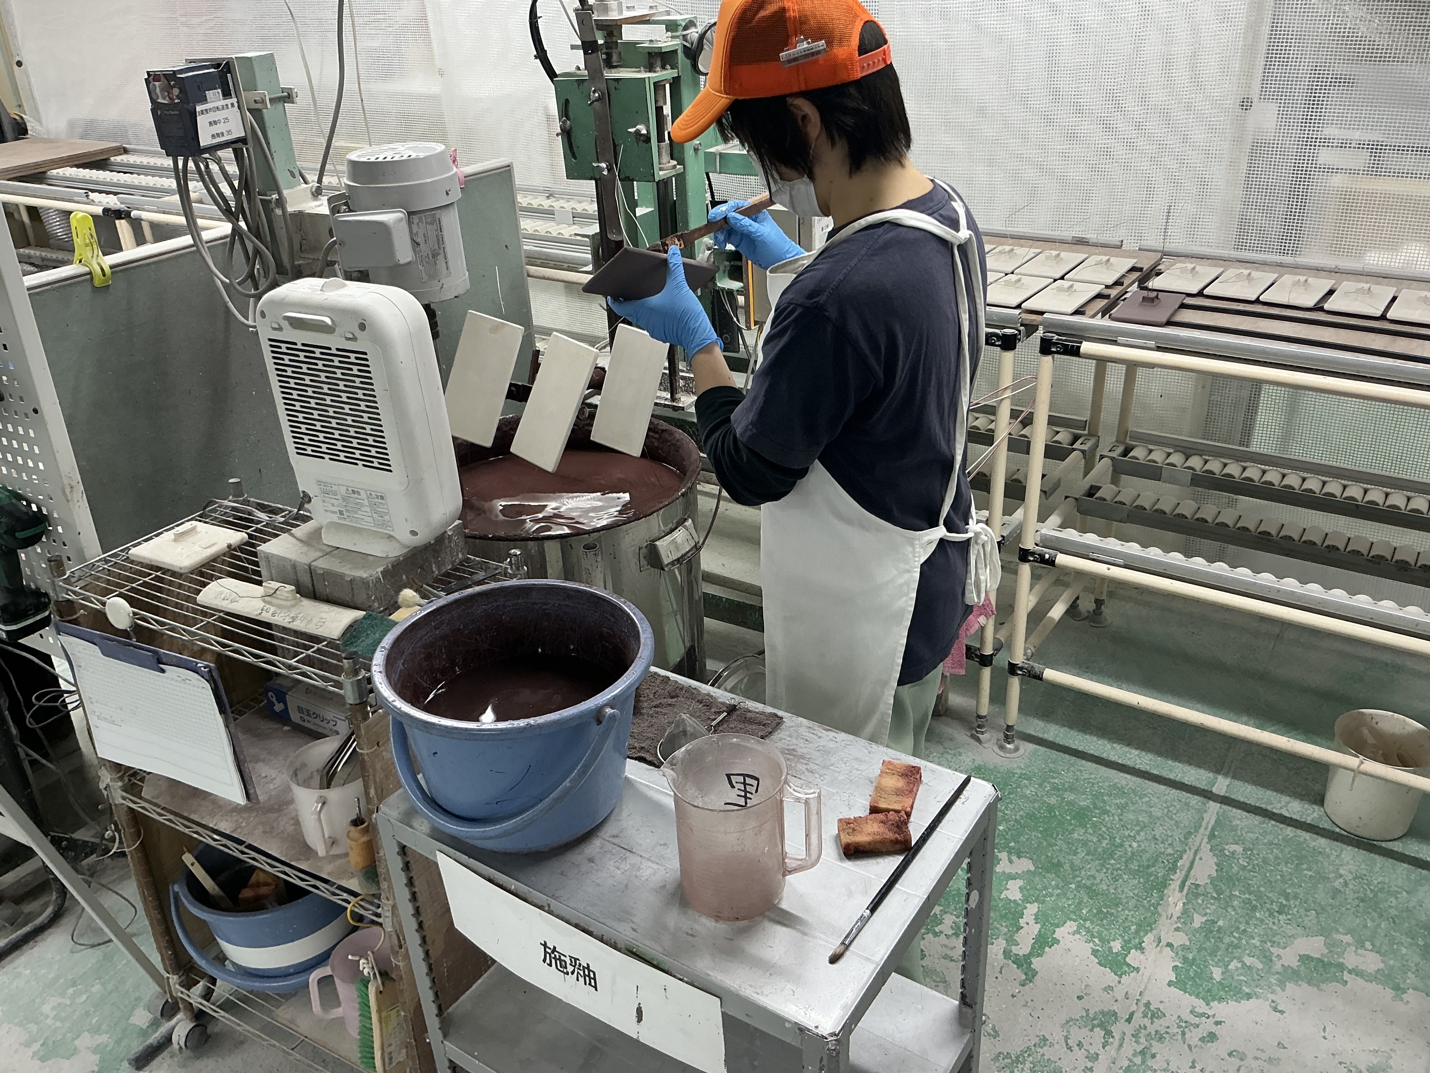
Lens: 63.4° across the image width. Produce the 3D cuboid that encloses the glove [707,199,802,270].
[{"bbox_3d":[0.059,-0.399,1.540,0.150,0.085,0.085,18,19,-25],"label":"glove"}]

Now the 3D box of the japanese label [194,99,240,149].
[{"bbox_3d":[-0.739,-0.620,1.730,0.004,0.054,0.092,7,29,18],"label":"japanese label"}]

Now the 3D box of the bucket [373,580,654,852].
[{"bbox_3d":[-0.218,0.209,1.315,0.308,0.198,0.303,-2,27,1],"label":"bucket"}]

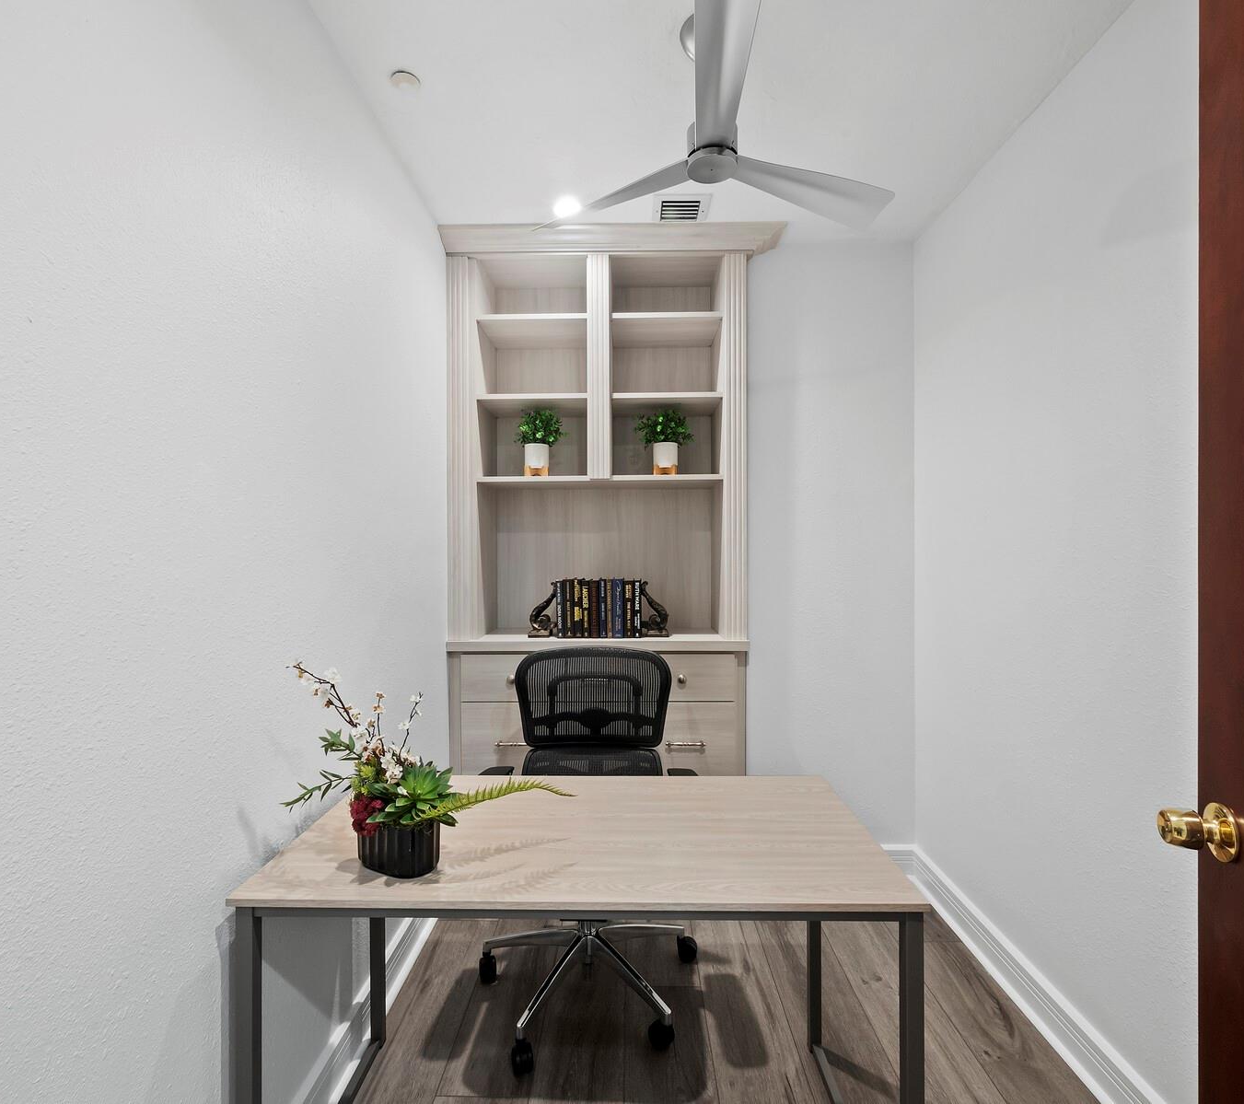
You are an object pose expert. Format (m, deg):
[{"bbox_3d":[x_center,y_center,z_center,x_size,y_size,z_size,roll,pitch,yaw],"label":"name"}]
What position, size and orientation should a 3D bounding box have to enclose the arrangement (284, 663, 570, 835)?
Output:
[{"bbox_3d":[-0.388,0.388,1.190,0.570,0.335,0.300,0,0,0],"label":"arrangement"}]

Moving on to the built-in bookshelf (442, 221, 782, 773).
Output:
[{"bbox_3d":[-0.040,0.031,2.550,1.340,2.630,0.450,0,0,0],"label":"built-in bookshelf"}]

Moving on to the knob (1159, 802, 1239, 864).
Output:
[{"bbox_3d":[0.753,0.365,0.780,0.066,0.075,0.075,0,0,18],"label":"knob"}]

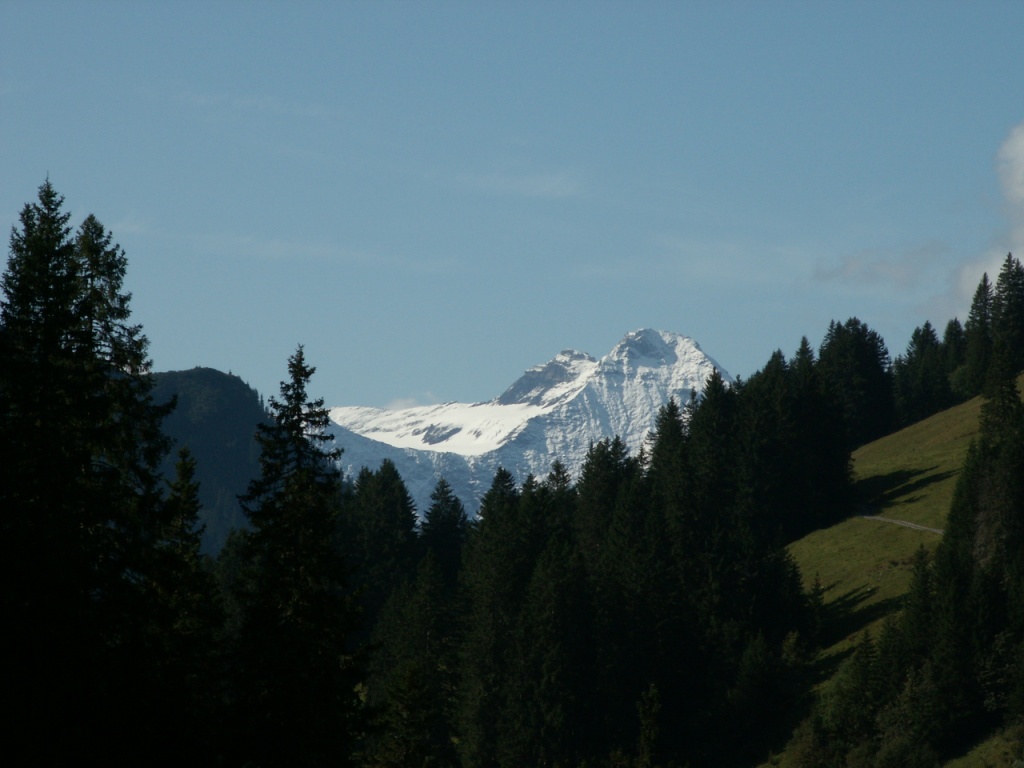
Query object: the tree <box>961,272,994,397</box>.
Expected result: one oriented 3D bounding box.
[{"bbox_3d":[79.018,-8.367,800.000,6.200,21.000,6.200,0,-5,0],"label":"tree"}]

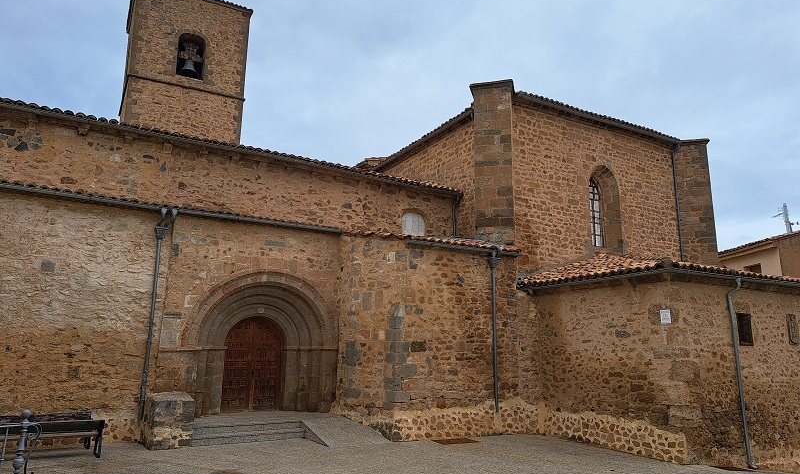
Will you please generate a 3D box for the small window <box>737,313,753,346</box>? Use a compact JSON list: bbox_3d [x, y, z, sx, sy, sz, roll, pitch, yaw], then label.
[{"bbox_3d":[7.534,2.042,12.196,0.540,0.680,0.200,7,-13,-28],"label":"small window"}]

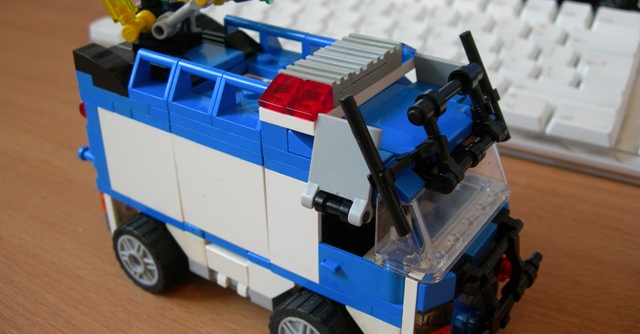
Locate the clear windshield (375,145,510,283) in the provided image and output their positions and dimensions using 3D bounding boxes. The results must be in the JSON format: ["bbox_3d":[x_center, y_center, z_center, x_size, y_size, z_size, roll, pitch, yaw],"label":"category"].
[{"bbox_3d":[0.033,0.006,0.172,0.015,0.019,0.047,18,35,31],"label":"clear windshield"}]

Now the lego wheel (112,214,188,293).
[{"bbox_3d":[-0.052,0.026,0.221,0.024,0.024,0.014,18,35,31],"label":"lego wheel"}]

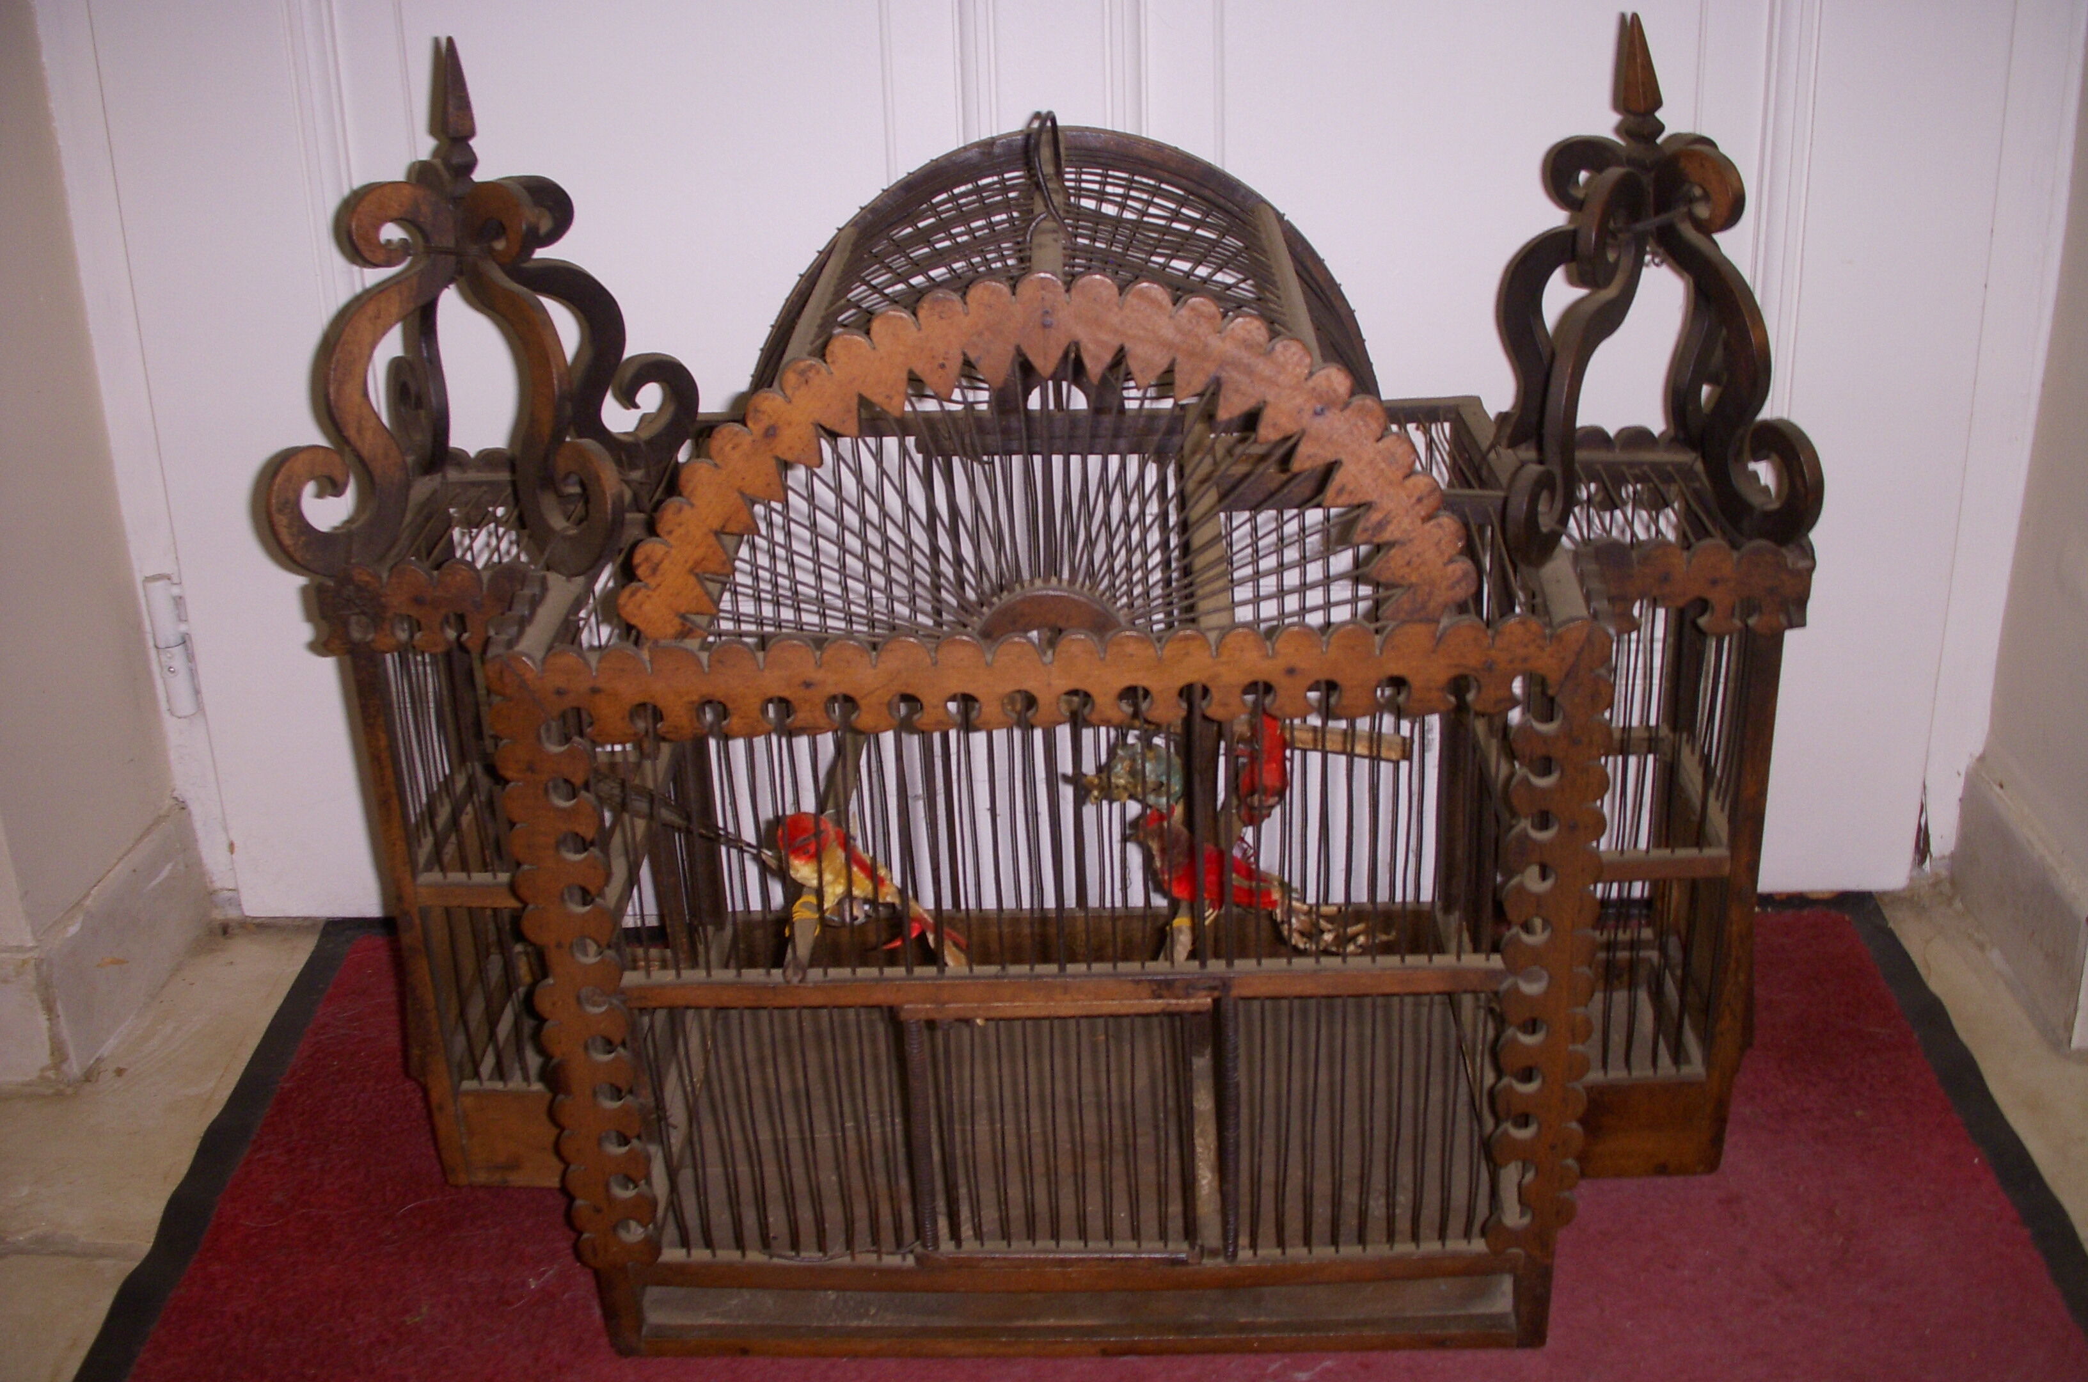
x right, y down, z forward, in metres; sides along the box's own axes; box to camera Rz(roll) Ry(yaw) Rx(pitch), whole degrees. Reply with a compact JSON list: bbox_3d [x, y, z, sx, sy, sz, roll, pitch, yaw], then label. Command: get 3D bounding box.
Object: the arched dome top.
[{"bbox_3d":[0.006,-0.131,0.897,0.289,0.127,0.262,-1,26,2],"label":"arched dome top"}]

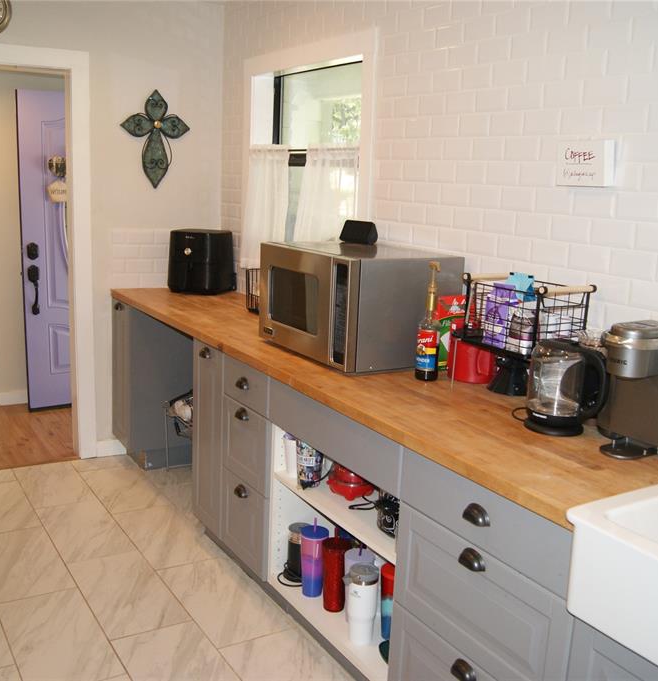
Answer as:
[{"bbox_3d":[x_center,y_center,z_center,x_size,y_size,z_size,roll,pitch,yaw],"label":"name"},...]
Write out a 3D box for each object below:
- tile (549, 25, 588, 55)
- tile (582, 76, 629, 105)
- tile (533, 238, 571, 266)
[{"bbox_3d":[0.712,-0.891,2.285,0.009,0.076,0.152,-7,15,-32],"label":"tile"},{"bbox_3d":[0.781,-0.703,2.173,0.009,0.076,0.150,-5,14,-32],"label":"tile"},{"bbox_3d":[0.681,-0.270,2.371,0.010,0.076,0.152,-5,14,-32],"label":"tile"}]

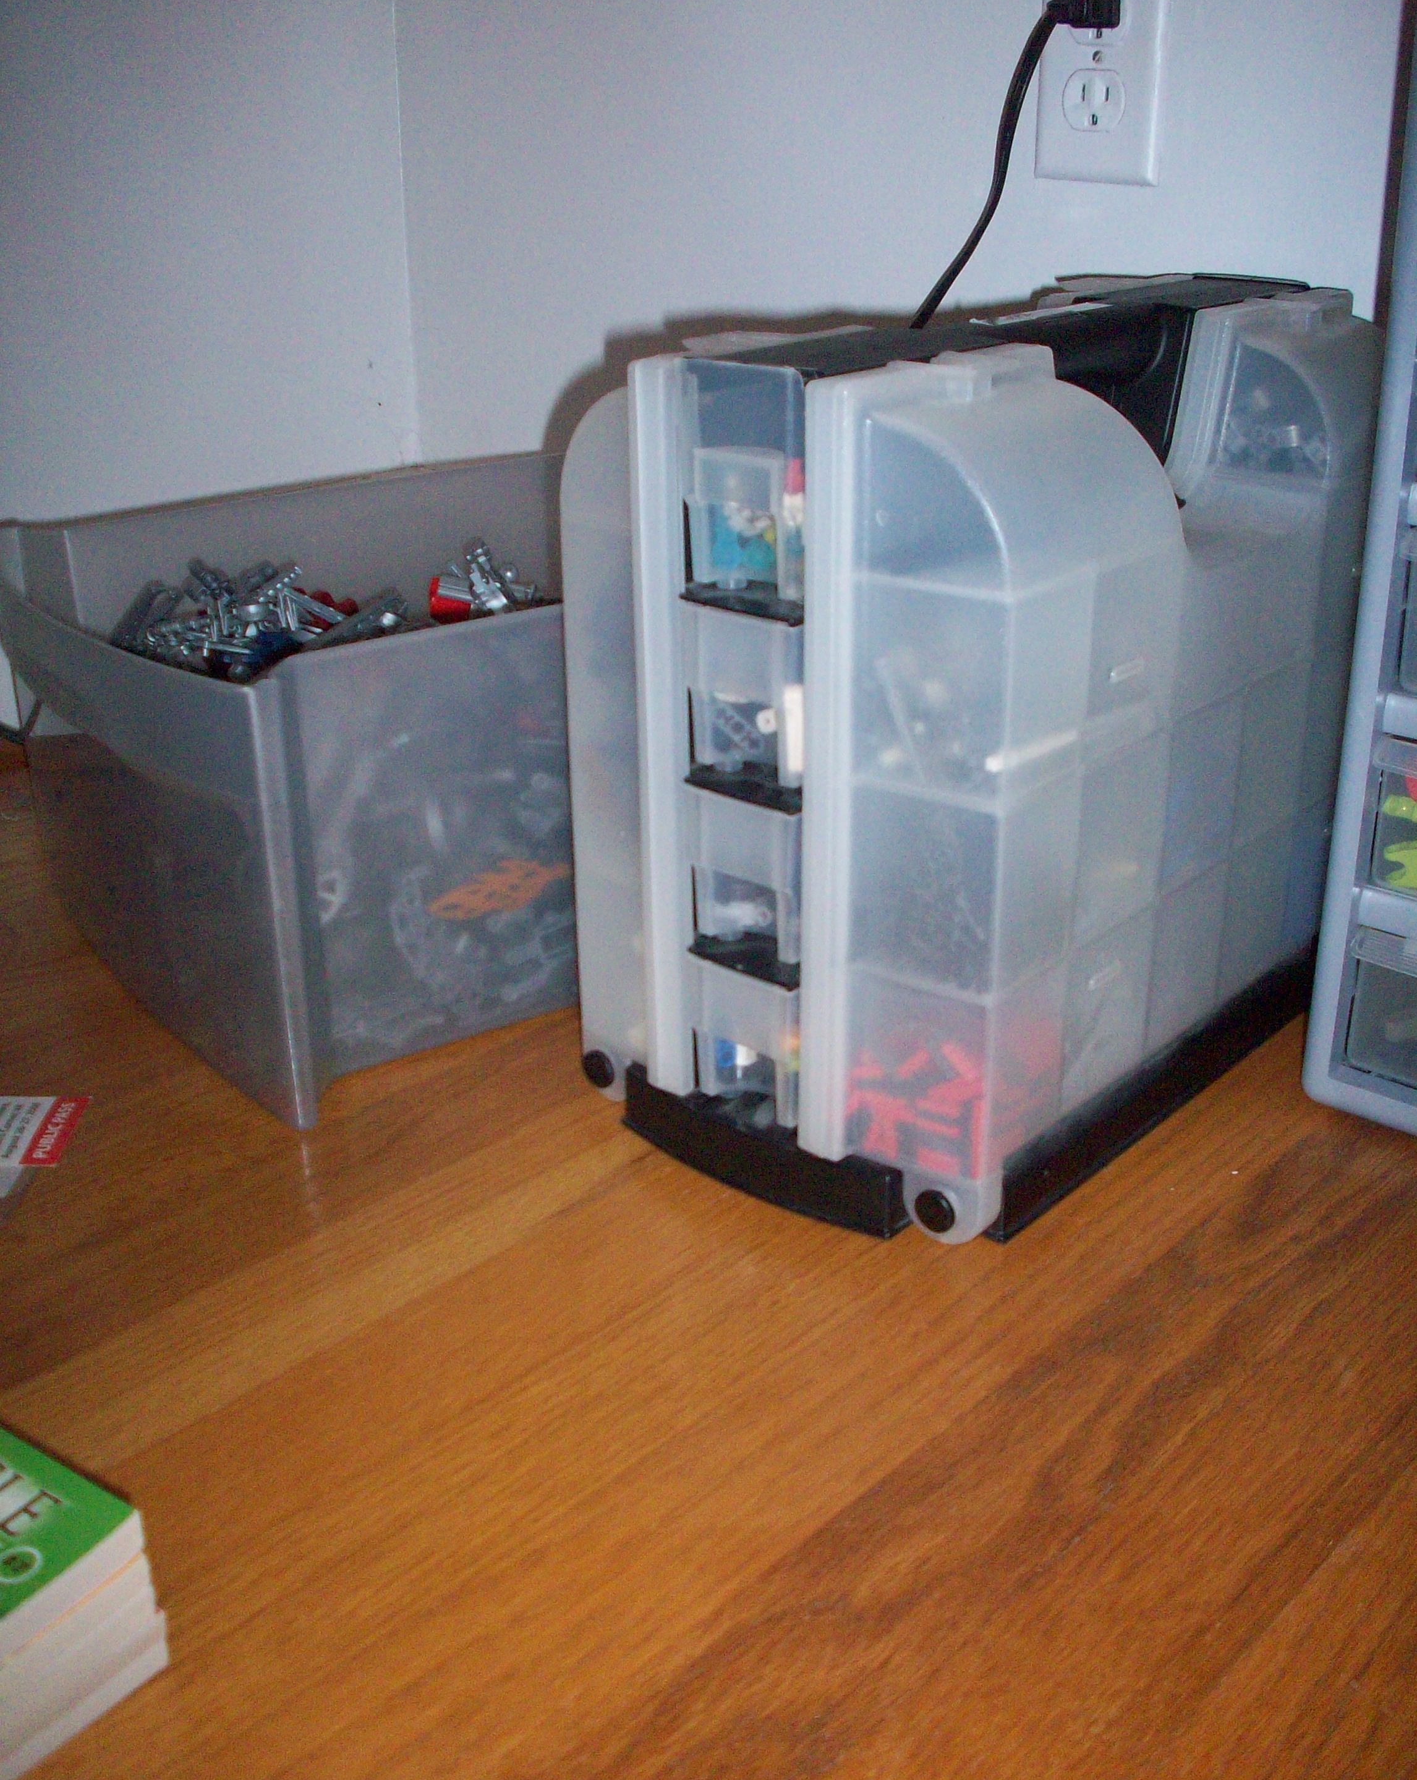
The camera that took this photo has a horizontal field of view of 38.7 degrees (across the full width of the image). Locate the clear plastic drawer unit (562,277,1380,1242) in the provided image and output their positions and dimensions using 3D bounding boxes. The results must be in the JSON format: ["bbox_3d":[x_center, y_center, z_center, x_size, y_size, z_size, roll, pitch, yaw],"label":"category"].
[{"bbox_3d":[0.127,-0.079,0.794,0.184,0.292,0.359,18,29,38],"label":"clear plastic drawer unit"}]

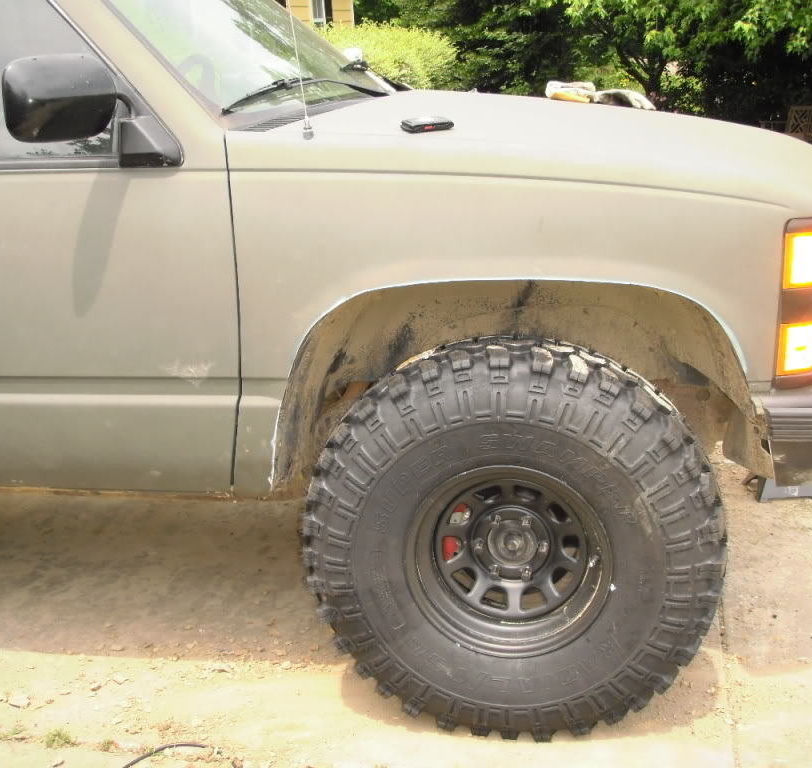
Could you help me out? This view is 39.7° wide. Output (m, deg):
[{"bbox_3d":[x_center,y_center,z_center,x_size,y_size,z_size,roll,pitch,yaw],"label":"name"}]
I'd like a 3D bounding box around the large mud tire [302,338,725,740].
[{"bbox_3d":[0.235,0.338,2.464,0.875,0.865,0.310,1,15,9],"label":"large mud tire"}]

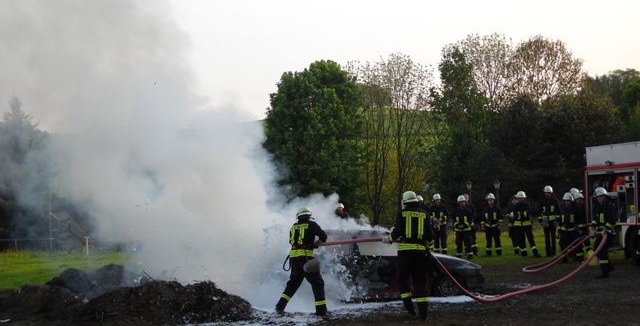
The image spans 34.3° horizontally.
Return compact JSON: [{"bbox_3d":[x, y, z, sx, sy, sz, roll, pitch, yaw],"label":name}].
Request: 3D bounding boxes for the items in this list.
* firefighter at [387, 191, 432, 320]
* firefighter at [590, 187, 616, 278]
[{"bbox_3d":[1.290,1.360,15.200,0.660,1.870,0.560,1,-2,-25],"label":"firefighter"},{"bbox_3d":[5.750,1.410,21.000,0.570,1.830,0.550,2,-2,-42],"label":"firefighter"}]

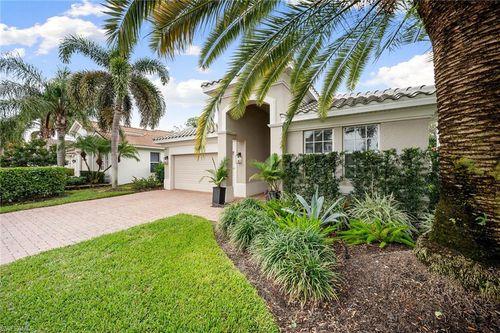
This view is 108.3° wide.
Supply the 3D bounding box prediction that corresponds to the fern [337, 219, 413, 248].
[{"bbox_3d":[2.400,1.160,3.430,1.200,0.420,1.150,0,0,29],"label":"fern"}]

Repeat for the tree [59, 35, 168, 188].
[{"bbox_3d":[-8.650,-3.500,12.050,5.800,9.900,5.800,0,0,29],"label":"tree"}]

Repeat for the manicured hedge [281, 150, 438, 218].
[{"bbox_3d":[2.870,0.480,5.270,3.950,1.800,0.650,0,0,29],"label":"manicured hedge"}]

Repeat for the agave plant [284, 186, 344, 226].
[{"bbox_3d":[1.540,0.900,4.200,1.400,0.880,1.350,0,0,29],"label":"agave plant"}]

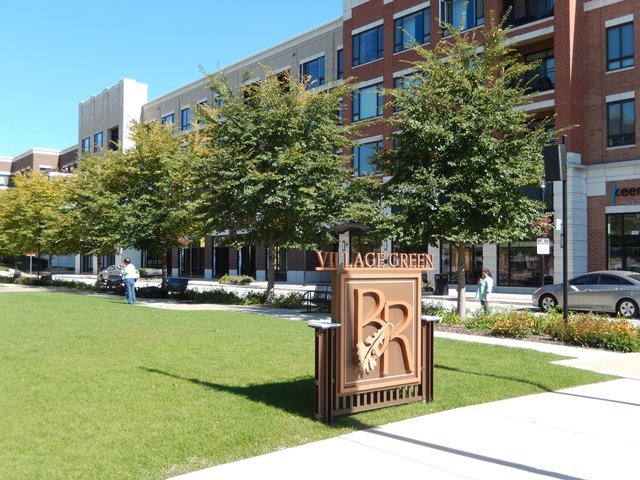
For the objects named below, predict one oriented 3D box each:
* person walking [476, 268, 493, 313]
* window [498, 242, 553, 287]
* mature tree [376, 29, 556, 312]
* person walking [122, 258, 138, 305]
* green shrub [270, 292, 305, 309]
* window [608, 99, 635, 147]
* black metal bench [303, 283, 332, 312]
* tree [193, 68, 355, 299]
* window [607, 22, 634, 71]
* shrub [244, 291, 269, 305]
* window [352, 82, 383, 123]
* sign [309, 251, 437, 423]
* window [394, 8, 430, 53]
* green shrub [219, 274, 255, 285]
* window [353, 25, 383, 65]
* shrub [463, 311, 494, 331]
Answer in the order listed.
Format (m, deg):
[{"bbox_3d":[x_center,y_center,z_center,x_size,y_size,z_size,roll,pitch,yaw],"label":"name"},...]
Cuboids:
[{"bbox_3d":[5.070,1.630,20.500,0.420,1.550,0.500,1,-1,-21],"label":"person walking"},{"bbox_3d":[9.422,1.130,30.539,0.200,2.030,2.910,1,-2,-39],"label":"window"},{"bbox_3d":[4.007,-1.917,18.604,4.800,8.314,4.900,0,-1,0],"label":"mature tree"},{"bbox_3d":[-7.200,1.570,25.150,0.480,1.750,0.560,-1,-1,37],"label":"person walking"},{"bbox_3d":[-1.190,2.180,24.400,0.850,0.540,1.000,1,-2,-39],"label":"green shrub"},{"bbox_3d":[12.973,-5.021,28.653,0.200,1.950,1.250,1,-2,-39],"label":"window"},{"bbox_3d":[0.228,1.844,20.567,0.620,0.880,1.800,1,-2,-38],"label":"black metal bench"},{"bbox_3d":[-1.768,-2.061,25.661,6.000,8.968,6.300,0,-1,0],"label":"tree"},{"bbox_3d":[13.383,-8.614,29.696,0.150,1.960,1.262,1,-2,-38],"label":"window"},{"bbox_3d":[-2.386,2.164,25.028,0.650,0.480,0.780,1,-2,-38],"label":"shrub"},{"bbox_3d":[2.824,-8.017,39.039,0.200,1.870,2.710,1,-2,-39],"label":"window"},{"bbox_3d":[0.669,1.017,7.482,1.780,1.770,0.280,1,-2,-38],"label":"sign"},{"bbox_3d":[5.043,-11.393,36.345,0.200,1.820,2.680,1,-2,-39],"label":"window"},{"bbox_3d":[-5.601,2.647,44.667,1.300,0.640,2.400,1,-2,-38],"label":"green shrub"},{"bbox_3d":[2.910,-11.821,40.717,0.150,1.925,2.836,1,-2,-38],"label":"window"},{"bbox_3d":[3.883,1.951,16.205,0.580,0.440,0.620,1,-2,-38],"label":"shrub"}]

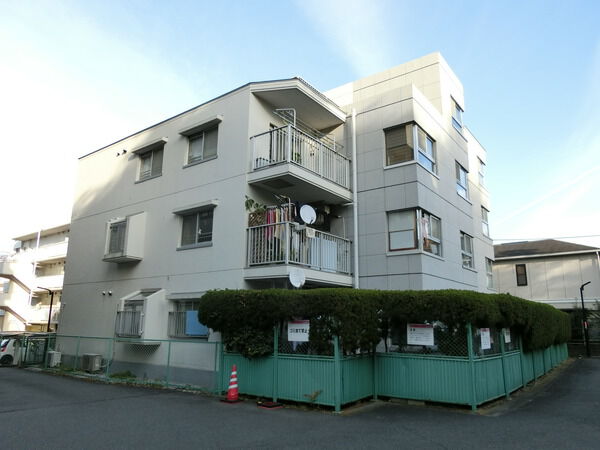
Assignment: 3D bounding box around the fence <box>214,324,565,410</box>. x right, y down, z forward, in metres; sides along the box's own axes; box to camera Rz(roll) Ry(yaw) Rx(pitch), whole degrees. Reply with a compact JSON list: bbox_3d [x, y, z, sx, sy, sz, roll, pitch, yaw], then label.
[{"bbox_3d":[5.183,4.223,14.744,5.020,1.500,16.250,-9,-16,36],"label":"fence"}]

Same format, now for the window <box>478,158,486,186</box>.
[{"bbox_3d":[9.875,-2.697,23.369,0.120,1.545,1.670,-9,-16,36],"label":"window"}]

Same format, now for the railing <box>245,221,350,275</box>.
[{"bbox_3d":[0.072,0.830,12.467,1.478,1.073,3.131,-9,-16,36],"label":"railing"}]

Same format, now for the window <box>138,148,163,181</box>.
[{"bbox_3d":[-5.477,-2.241,16.124,1.440,1.130,0.150,-9,-16,36],"label":"window"}]

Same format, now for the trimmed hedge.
[{"bbox_3d":[4.952,3.460,14.920,6.250,1.510,16.550,-9,-16,36],"label":"trimmed hedge"}]

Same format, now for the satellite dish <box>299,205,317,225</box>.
[{"bbox_3d":[0.223,-0.284,12.090,0.450,0.510,0.300,9,-15,-33],"label":"satellite dish"}]

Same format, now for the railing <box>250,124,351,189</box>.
[{"bbox_3d":[0.118,-1.770,13.052,1.486,1.027,3.173,-9,-16,36],"label":"railing"}]

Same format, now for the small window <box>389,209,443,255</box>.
[{"bbox_3d":[3.727,0.358,14.055,1.080,1.300,1.850,-9,-16,36],"label":"small window"}]

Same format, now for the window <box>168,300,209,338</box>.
[{"bbox_3d":[-3.334,2.867,13.161,1.750,1.150,0.250,-9,-16,36],"label":"window"}]

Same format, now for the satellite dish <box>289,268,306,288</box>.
[{"bbox_3d":[-0.062,1.325,10.734,0.460,0.510,0.260,4,-13,-15],"label":"satellite dish"}]

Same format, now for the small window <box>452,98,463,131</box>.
[{"bbox_3d":[6.587,-4.453,18.152,0.150,1.320,1.650,-9,-16,36],"label":"small window"}]

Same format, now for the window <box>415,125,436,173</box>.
[{"bbox_3d":[4.177,-2.453,14.431,0.150,1.280,1.670,-9,-16,36],"label":"window"}]

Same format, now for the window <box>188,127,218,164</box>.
[{"bbox_3d":[-3.051,-2.479,13.650,1.419,1.044,0.120,-9,-16,36],"label":"window"}]

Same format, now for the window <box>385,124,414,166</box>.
[{"bbox_3d":[3.066,-2.462,13.277,0.935,1.278,0.120,-9,-16,36],"label":"window"}]

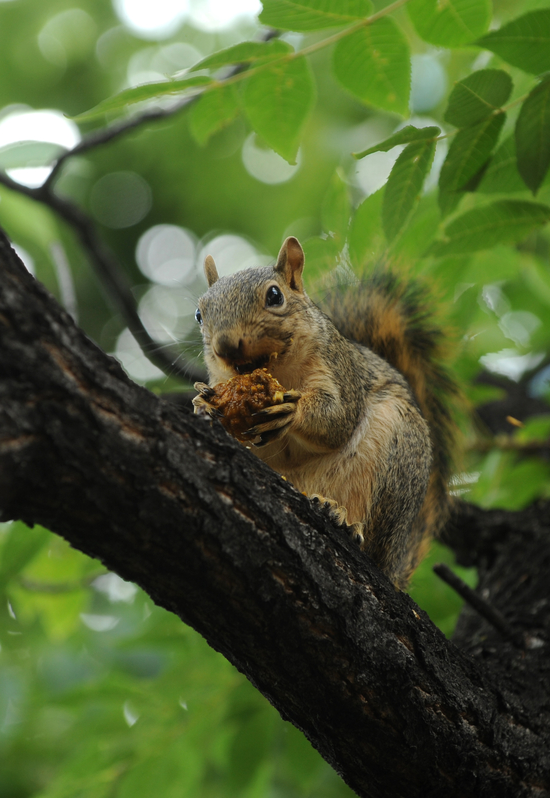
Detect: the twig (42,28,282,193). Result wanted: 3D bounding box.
[{"bbox_3d":[-0.072,-0.182,4.200,0.182,0.022,0.035,-34,0,5],"label":"twig"}]

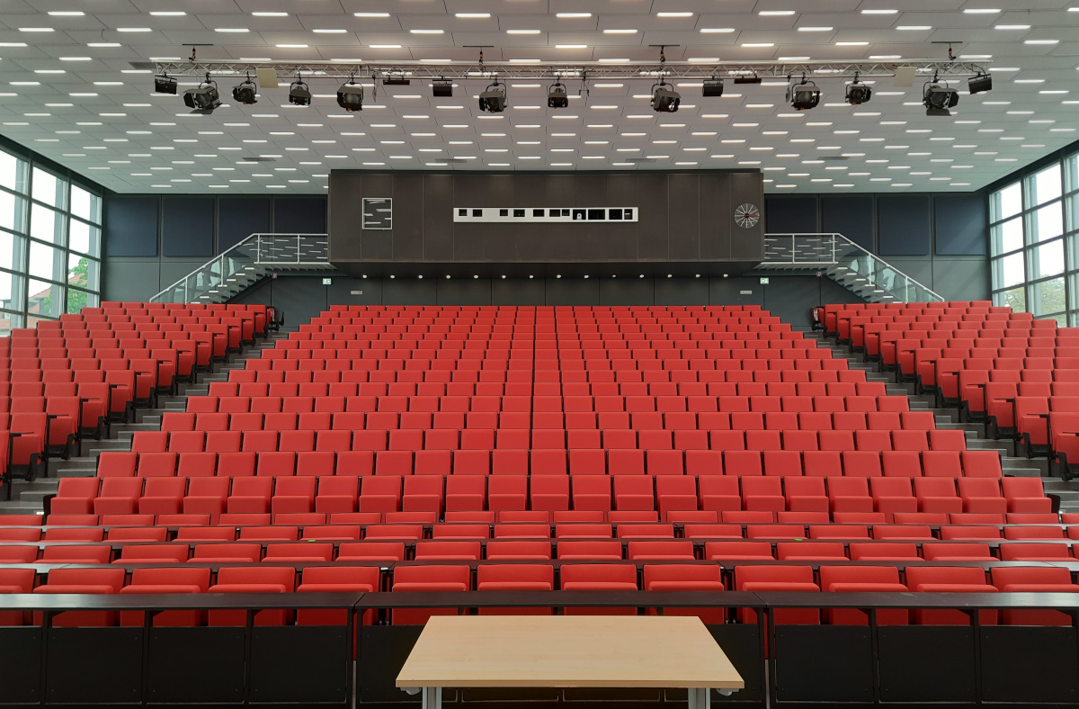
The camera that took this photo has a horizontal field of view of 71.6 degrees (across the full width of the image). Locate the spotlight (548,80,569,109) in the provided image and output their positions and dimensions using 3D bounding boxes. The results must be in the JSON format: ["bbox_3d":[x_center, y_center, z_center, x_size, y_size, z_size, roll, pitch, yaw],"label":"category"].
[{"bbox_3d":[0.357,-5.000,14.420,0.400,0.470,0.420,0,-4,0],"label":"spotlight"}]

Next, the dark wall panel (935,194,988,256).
[{"bbox_3d":[13.838,-4.212,24.602,1.680,1.930,0.100,0,-4,0],"label":"dark wall panel"}]

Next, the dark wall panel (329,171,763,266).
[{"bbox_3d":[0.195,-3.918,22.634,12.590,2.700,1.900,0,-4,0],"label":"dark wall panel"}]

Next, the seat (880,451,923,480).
[{"bbox_3d":[5.026,1.750,10.262,0.510,0.830,0.420,0,-4,0],"label":"seat"}]

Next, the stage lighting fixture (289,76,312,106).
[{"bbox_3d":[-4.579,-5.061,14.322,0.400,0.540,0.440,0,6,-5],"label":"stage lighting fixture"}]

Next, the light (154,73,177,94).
[{"bbox_3d":[-7.100,-5.105,14.182,0.350,0.300,0.220,2,8,-22],"label":"light"}]

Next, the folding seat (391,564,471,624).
[{"bbox_3d":[-0.755,1.819,5.141,0.525,0.700,0.330,0,-4,0],"label":"folding seat"}]

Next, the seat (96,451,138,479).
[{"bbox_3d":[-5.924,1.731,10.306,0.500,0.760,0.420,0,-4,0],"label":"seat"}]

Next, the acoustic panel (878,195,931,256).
[{"bbox_3d":[11.968,-4.206,24.610,1.680,1.930,0.100,0,-4,0],"label":"acoustic panel"}]

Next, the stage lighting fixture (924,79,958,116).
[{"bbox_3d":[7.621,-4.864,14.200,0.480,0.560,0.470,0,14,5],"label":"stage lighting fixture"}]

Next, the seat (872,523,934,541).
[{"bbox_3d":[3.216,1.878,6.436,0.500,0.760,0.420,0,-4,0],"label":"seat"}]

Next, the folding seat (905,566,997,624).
[{"bbox_3d":[2.795,1.809,5.041,0.525,0.700,0.330,0,-4,3],"label":"folding seat"}]

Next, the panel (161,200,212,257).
[{"bbox_3d":[-11.462,-4.125,24.439,1.640,1.950,0.100,0,-4,0],"label":"panel"}]

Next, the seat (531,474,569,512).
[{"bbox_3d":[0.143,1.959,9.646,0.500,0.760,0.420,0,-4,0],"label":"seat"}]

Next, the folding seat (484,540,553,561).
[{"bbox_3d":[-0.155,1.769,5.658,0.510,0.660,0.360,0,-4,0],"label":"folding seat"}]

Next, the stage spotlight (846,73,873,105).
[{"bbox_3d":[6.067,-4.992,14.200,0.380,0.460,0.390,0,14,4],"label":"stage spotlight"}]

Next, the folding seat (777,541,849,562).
[{"bbox_3d":[2.204,1.875,5.971,0.525,0.700,0.330,0,-4,2],"label":"folding seat"}]

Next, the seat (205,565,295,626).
[{"bbox_3d":[-1.949,1.812,5.051,0.525,0.700,0.330,0,-4,-3],"label":"seat"}]

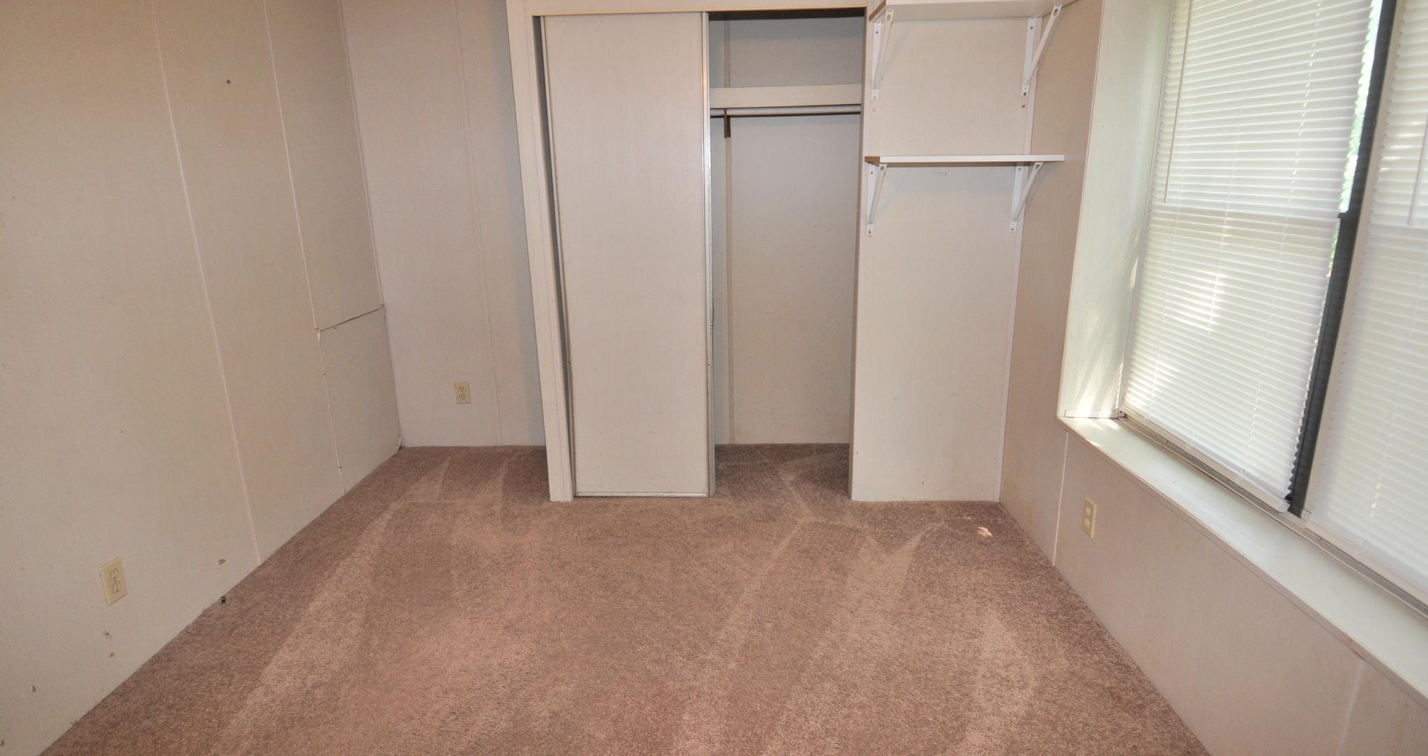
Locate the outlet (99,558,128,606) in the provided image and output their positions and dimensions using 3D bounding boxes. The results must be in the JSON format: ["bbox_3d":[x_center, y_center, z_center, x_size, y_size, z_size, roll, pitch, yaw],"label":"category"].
[{"bbox_3d":[-1.652,0.559,1.968,0.009,0.114,0.069,0,15,2],"label":"outlet"}]

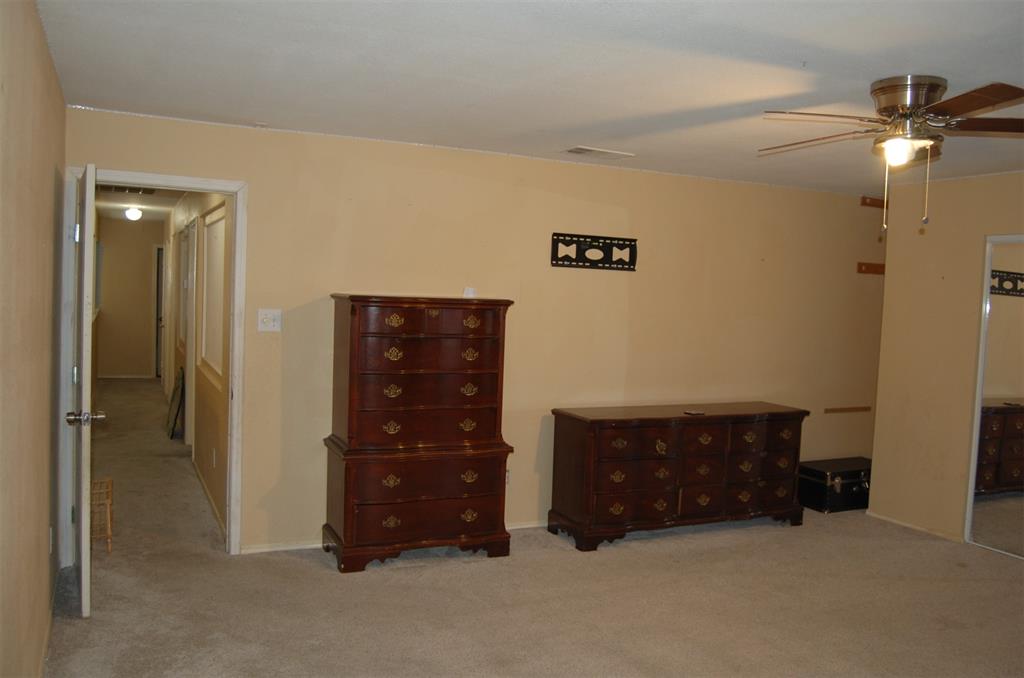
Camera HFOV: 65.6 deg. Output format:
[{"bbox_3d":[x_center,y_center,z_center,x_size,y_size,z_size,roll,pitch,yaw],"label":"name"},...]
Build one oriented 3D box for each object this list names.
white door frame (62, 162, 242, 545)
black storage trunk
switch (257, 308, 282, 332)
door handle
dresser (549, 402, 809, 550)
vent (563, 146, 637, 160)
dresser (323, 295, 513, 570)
[{"bbox_3d":[-1.952,0.166,4.371,0.890,2.110,0.140,1,3,-25],"label":"white door frame"},{"bbox_3d":[2.627,1.143,6.252,0.750,0.325,0.370,1,3,-25],"label":"black storage trunk"},{"bbox_3d":[-1.382,-0.105,4.543,0.122,0.122,0.022,1,3,-25],"label":"switch"},{"bbox_3d":[-1.930,0.359,3.600,0.160,0.058,0.060,0,3,-31],"label":"door handle"},{"bbox_3d":[1.155,0.891,5.400,1.791,0.800,0.464,1,3,-25],"label":"dresser"},{"bbox_3d":[0.555,-1.139,4.928,0.420,0.020,0.200,1,3,-25],"label":"vent"},{"bbox_3d":[-0.539,0.516,4.671,0.993,1.500,0.469,1,3,-24],"label":"dresser"}]

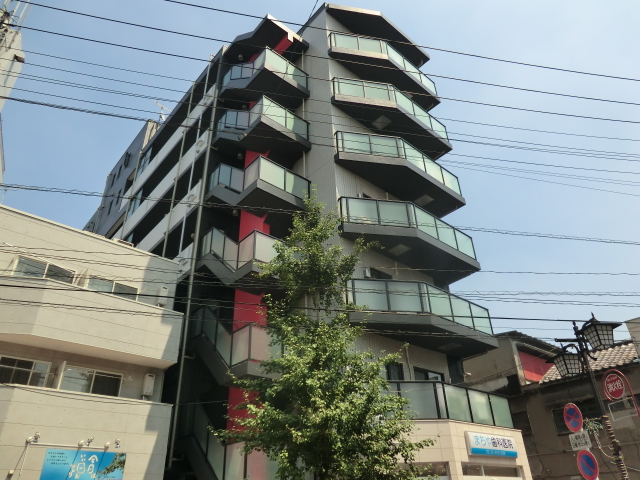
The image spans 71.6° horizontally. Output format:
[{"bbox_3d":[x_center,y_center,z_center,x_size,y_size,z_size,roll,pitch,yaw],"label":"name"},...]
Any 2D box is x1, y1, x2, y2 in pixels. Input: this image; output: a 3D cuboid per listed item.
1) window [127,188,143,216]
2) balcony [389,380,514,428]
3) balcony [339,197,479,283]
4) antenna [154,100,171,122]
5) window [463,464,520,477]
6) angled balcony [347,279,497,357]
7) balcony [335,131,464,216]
[{"bbox_3d":[-10.415,-1.869,24.913,0.120,1.482,2.138,23,-39,-35],"label":"window"},{"bbox_3d":[3.356,4.649,12.240,5.444,0.983,1.425,23,-39,-35],"label":"balcony"},{"bbox_3d":[3.209,-0.067,15.371,5.720,1.320,1.590,23,-39,-35],"label":"balcony"},{"bbox_3d":[-10.668,-8.476,30.040,1.311,1.453,0.712,23,-39,-35],"label":"antenna"},{"bbox_3d":[4.619,6.143,11.836,2.880,0.300,0.120,23,-39,-35],"label":"window"},{"bbox_3d":[3.232,2.358,13.638,5.672,1.311,1.499,23,-39,-35],"label":"angled balcony"},{"bbox_3d":[3.129,-2.554,16.862,5.720,1.320,1.590,23,-39,-35],"label":"balcony"}]

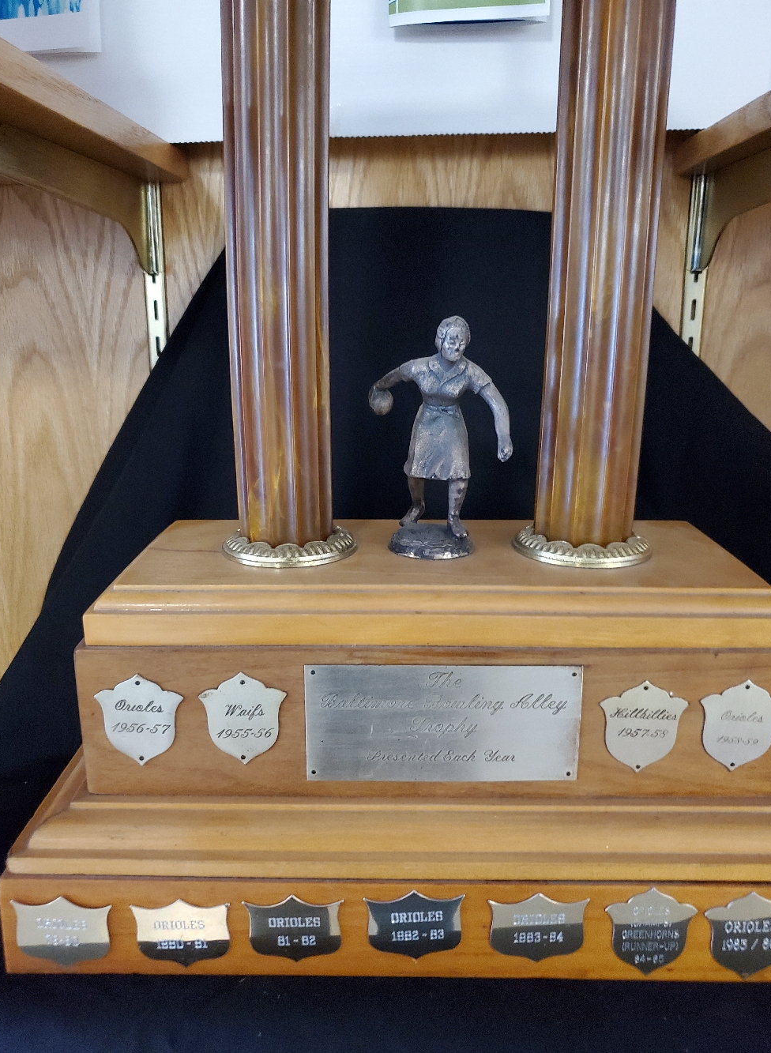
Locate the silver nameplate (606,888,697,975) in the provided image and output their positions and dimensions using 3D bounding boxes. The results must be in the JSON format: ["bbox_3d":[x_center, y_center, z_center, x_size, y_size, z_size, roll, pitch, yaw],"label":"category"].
[{"bbox_3d":[0.115,0.176,0.342,0.040,0.045,0.002,0,14,0],"label":"silver nameplate"}]

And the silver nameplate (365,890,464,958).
[{"bbox_3d":[0.012,0.173,0.342,0.043,0.036,0.002,0,14,0],"label":"silver nameplate"}]

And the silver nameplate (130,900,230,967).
[{"bbox_3d":[-0.089,0.178,0.344,0.043,0.036,0.002,0,14,0],"label":"silver nameplate"}]

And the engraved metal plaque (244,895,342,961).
[{"bbox_3d":[-0.040,0.175,0.343,0.044,0.035,0.002,0,14,0],"label":"engraved metal plaque"}]

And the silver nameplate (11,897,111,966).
[{"bbox_3d":[-0.140,0.177,0.345,0.044,0.036,0.002,0,14,0],"label":"silver nameplate"}]

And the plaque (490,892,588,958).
[{"bbox_3d":[0.066,0.174,0.342,0.043,0.035,0.002,0,14,0],"label":"plaque"}]

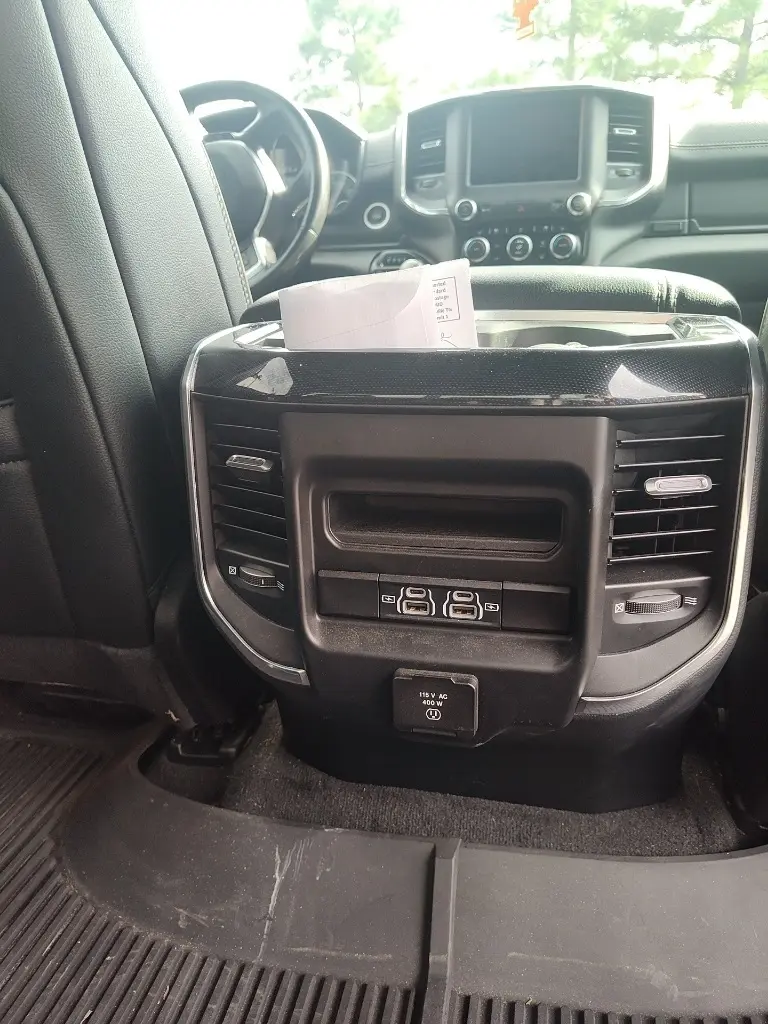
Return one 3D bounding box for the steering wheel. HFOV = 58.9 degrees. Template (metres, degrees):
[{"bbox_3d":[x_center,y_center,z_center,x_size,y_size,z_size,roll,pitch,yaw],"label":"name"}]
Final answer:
[{"bbox_3d":[-0.266,-0.478,1.062,0.386,0.386,0.090,3,-6,13],"label":"steering wheel"}]

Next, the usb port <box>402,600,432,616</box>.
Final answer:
[{"bbox_3d":[0.021,0.059,0.429,0.016,0.009,0.010,3,21,13],"label":"usb port"}]

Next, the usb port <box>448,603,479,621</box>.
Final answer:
[{"bbox_3d":[0.050,0.061,0.422,0.016,0.009,0.010,3,21,13],"label":"usb port"}]

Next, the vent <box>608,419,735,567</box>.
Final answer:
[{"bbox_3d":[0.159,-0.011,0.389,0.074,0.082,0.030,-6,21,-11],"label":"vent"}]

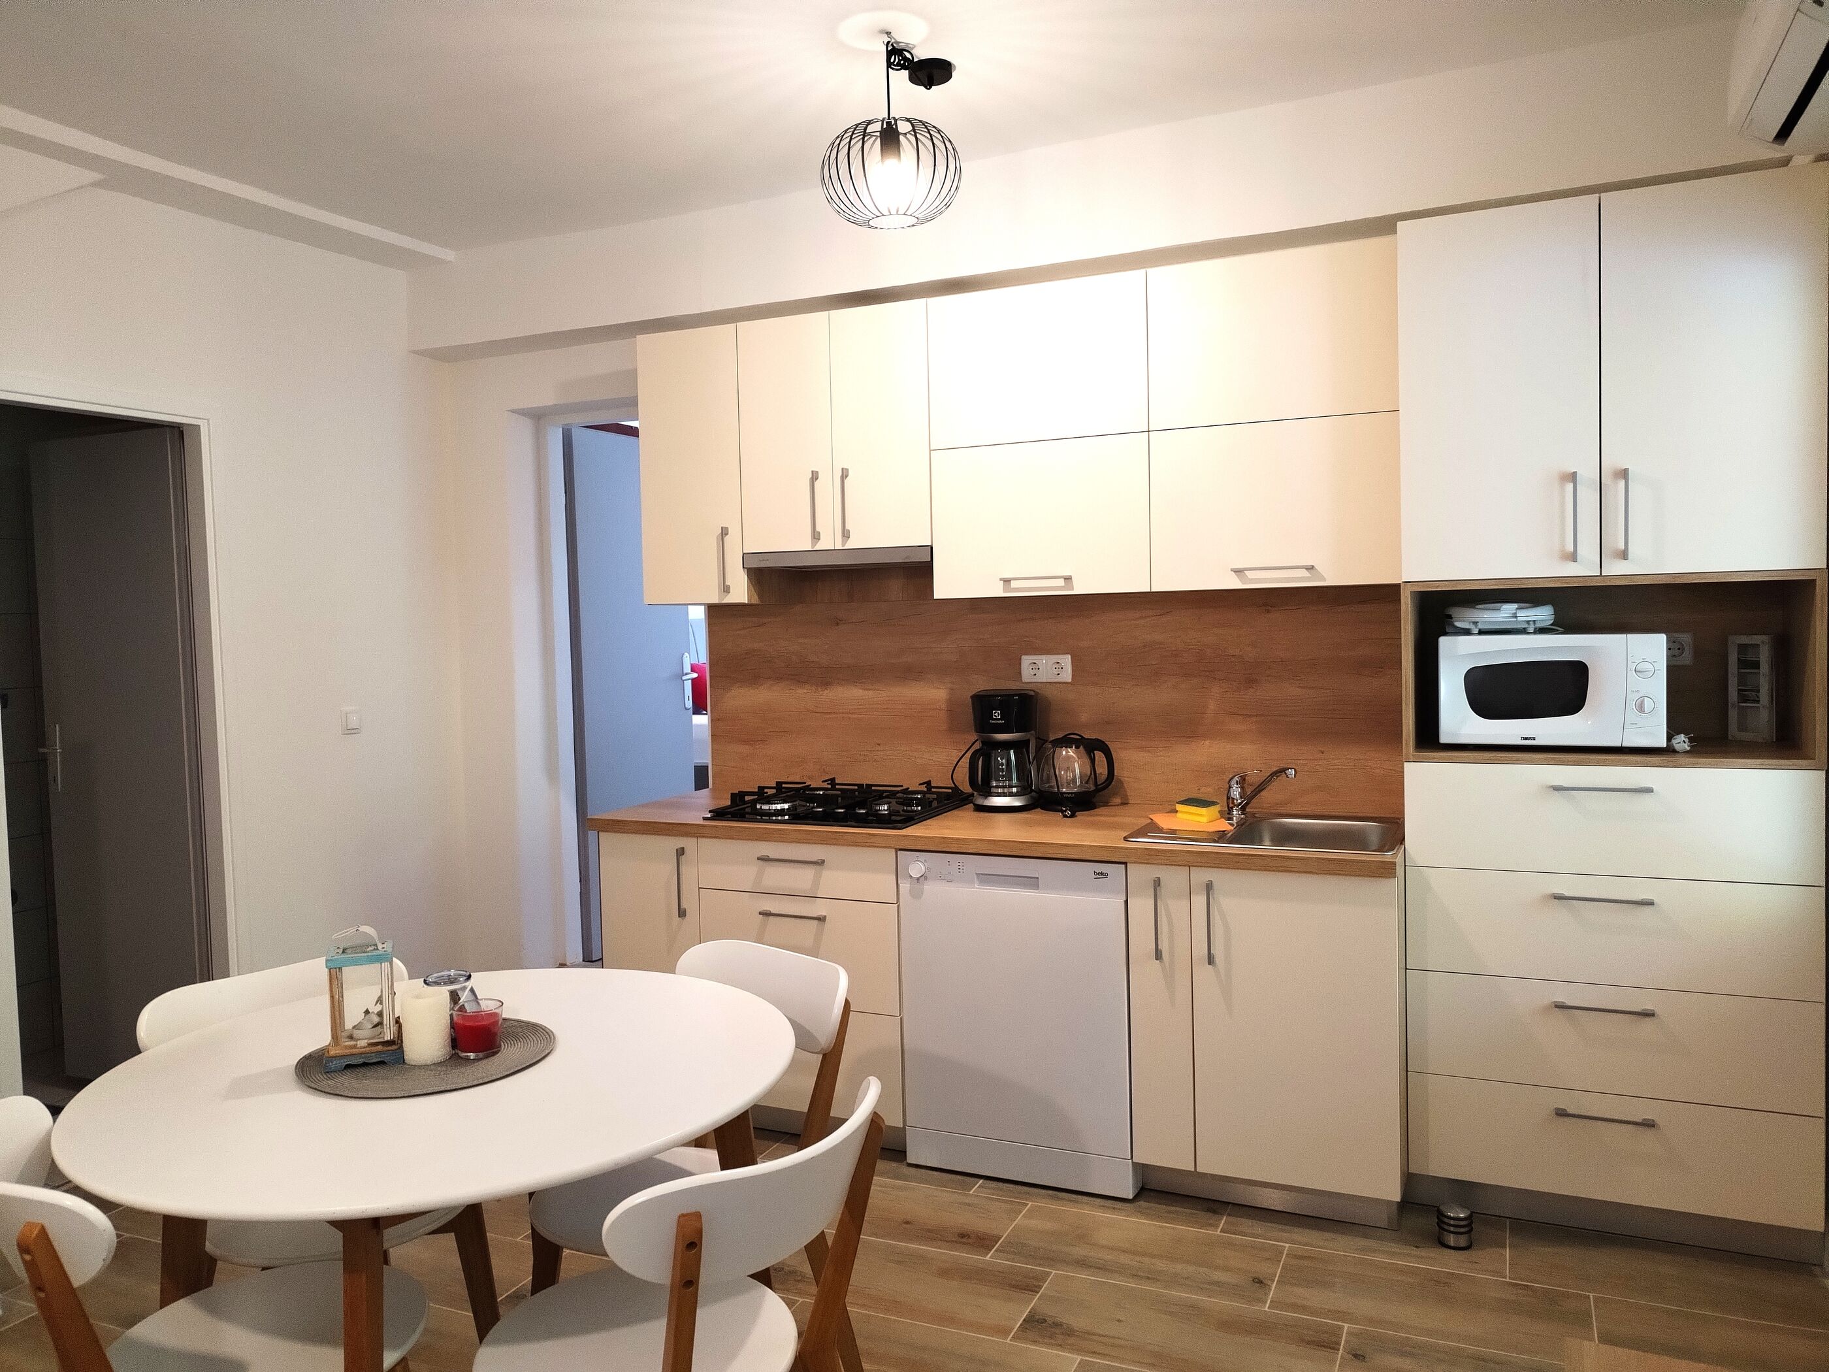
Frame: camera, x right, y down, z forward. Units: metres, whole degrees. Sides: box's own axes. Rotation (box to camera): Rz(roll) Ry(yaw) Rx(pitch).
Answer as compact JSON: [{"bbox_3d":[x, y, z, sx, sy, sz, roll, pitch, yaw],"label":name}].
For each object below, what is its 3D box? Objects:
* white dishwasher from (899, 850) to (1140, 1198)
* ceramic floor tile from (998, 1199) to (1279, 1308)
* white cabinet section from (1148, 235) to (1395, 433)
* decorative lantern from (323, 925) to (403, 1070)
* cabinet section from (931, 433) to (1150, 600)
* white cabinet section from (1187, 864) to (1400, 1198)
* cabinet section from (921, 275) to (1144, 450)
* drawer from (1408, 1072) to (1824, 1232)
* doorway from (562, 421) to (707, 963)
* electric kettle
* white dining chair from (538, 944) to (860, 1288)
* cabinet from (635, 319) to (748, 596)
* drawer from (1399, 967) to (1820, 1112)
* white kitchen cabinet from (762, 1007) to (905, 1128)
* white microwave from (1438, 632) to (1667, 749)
[{"bbox_3d":[0.360,0.809,3.656,0.597,0.816,0.585,0,3,24],"label":"white dishwasher"},{"bbox_3d":[0.494,1.253,3.030,0.602,0.010,0.297,0,3,24],"label":"ceramic floor tile"},{"bbox_3d":[0.925,-0.843,3.456,0.592,0.401,0.360,0,3,25],"label":"white cabinet section"},{"bbox_3d":[-0.828,0.459,2.069,0.108,0.204,0.101,-2,3,-17],"label":"decorative lantern"},{"bbox_3d":[0.396,-0.444,3.728,0.599,0.395,0.360,0,3,25],"label":"cabinet section"},{"bbox_3d":[0.979,0.762,3.365,0.454,0.717,0.580,0,3,25],"label":"white cabinet section"},{"bbox_3d":[0.387,-0.842,3.711,0.599,0.401,0.360,0,3,25],"label":"cabinet section"},{"bbox_3d":[1.597,0.989,3.197,0.802,0.237,0.480,0,3,24],"label":"drawer"},{"bbox_3d":[-0.946,0.060,4.660,0.720,1.960,0.200,0,3,24],"label":"doorway"},{"bbox_3d":[0.451,0.233,3.821,0.226,0.216,0.166,-1,3,16],"label":"electric kettle"},{"bbox_3d":[-0.394,0.890,2.329,0.462,0.784,0.533,1,3,35],"label":"white dining chair"},{"bbox_3d":[-0.595,-0.651,4.173,0.352,0.795,0.300,0,3,24],"label":"cabinet"},{"bbox_3d":[1.590,0.751,3.184,0.802,0.239,0.480,0,3,24],"label":"drawer"},{"bbox_3d":[-0.208,0.973,3.833,0.601,0.288,0.502,0,3,25],"label":"white kitchen cabinet"},{"bbox_3d":[1.478,0.007,3.193,0.457,0.257,0.347,0,3,25],"label":"white microwave"}]

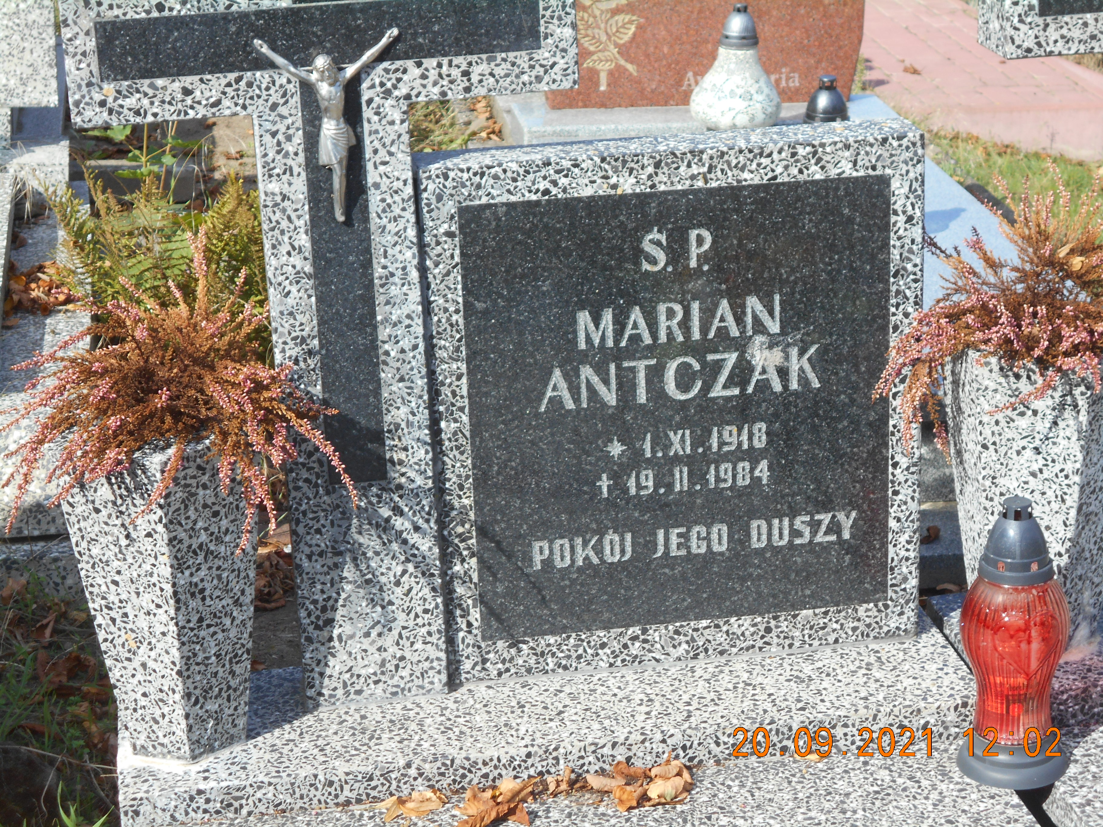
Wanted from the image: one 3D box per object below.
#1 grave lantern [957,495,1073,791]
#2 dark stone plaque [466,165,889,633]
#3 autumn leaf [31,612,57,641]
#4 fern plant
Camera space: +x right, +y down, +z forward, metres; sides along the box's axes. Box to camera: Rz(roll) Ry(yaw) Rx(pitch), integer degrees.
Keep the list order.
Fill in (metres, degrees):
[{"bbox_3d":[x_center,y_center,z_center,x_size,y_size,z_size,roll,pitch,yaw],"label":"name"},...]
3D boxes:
[{"bbox_3d":[0.411,0.196,2.145,0.098,0.254,0.098,-5,19,-8],"label":"grave lantern"},{"bbox_3d":[0.121,-0.003,2.270,0.400,0.426,0.020,-5,19,-8],"label":"dark stone plaque"},{"bbox_3d":[-0.606,0.254,2.892,0.032,0.024,0.033,-5,19,-8],"label":"autumn leaf"},{"bbox_3d":[-0.557,-0.181,3.585,0.360,0.370,0.340,-5,19,-8],"label":"fern plant"}]

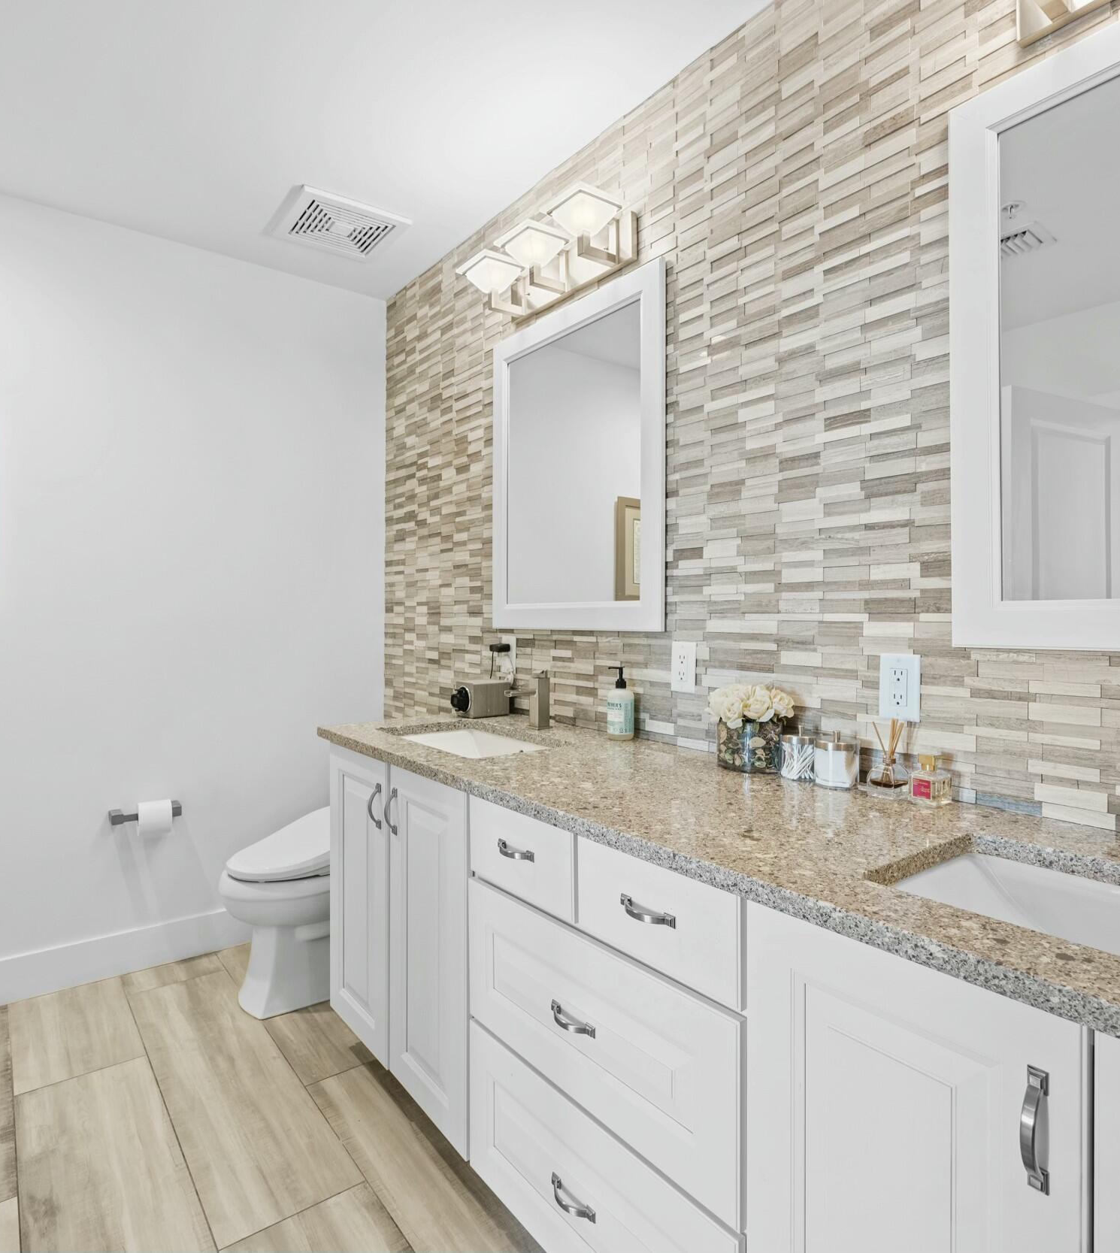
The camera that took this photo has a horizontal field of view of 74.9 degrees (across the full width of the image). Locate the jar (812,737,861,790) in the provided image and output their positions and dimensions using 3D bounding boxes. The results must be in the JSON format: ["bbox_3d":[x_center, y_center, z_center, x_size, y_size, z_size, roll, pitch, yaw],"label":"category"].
[{"bbox_3d":[0.504,0.241,1.329,0.083,0.097,0.083,0,1,0],"label":"jar"}]

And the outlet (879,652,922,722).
[{"bbox_3d":[0.600,0.108,1.289,0.010,0.116,0.071,0,1,-38],"label":"outlet"}]

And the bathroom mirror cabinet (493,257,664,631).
[{"bbox_3d":[0.026,-0.430,2.007,0.030,0.879,0.718,0,1,-38],"label":"bathroom mirror cabinet"}]

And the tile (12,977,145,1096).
[{"bbox_3d":[-1.408,1.171,2.120,0.296,0.010,0.551,0,1,-38],"label":"tile"}]

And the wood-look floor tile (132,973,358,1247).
[{"bbox_3d":[-0.887,1.175,1.928,0.284,0.010,1.178,0,1,-38],"label":"wood-look floor tile"}]

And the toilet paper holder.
[{"bbox_3d":[-1.354,0.615,2.391,0.205,0.040,0.075,0,1,-38],"label":"toilet paper holder"}]

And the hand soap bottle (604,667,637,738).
[{"bbox_3d":[0.153,0.190,1.827,0.063,0.185,0.069,1,1,45],"label":"hand soap bottle"}]

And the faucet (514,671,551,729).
[{"bbox_3d":[-0.088,0.208,2.004,0.150,0.158,0.052,0,1,-38],"label":"faucet"}]

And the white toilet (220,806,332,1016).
[{"bbox_3d":[-0.727,0.764,2.390,0.730,0.730,0.400,0,1,-38],"label":"white toilet"}]

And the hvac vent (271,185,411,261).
[{"bbox_3d":[-0.722,-1.284,2.357,0.337,0.025,0.345,0,1,-38],"label":"hvac vent"}]

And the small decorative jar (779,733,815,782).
[{"bbox_3d":[0.462,0.251,1.424,0.070,0.090,0.070,0,0,0],"label":"small decorative jar"}]

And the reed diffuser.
[{"bbox_3d":[0.572,0.225,1.277,0.076,0.132,0.076,0,1,-38],"label":"reed diffuser"}]

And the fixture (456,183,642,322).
[{"bbox_3d":[-0.057,-0.977,1.986,0.180,0.132,0.575,0,1,-38],"label":"fixture"}]

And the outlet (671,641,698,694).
[{"bbox_3d":[0.287,0.096,1.691,0.010,0.116,0.071,0,1,-38],"label":"outlet"}]

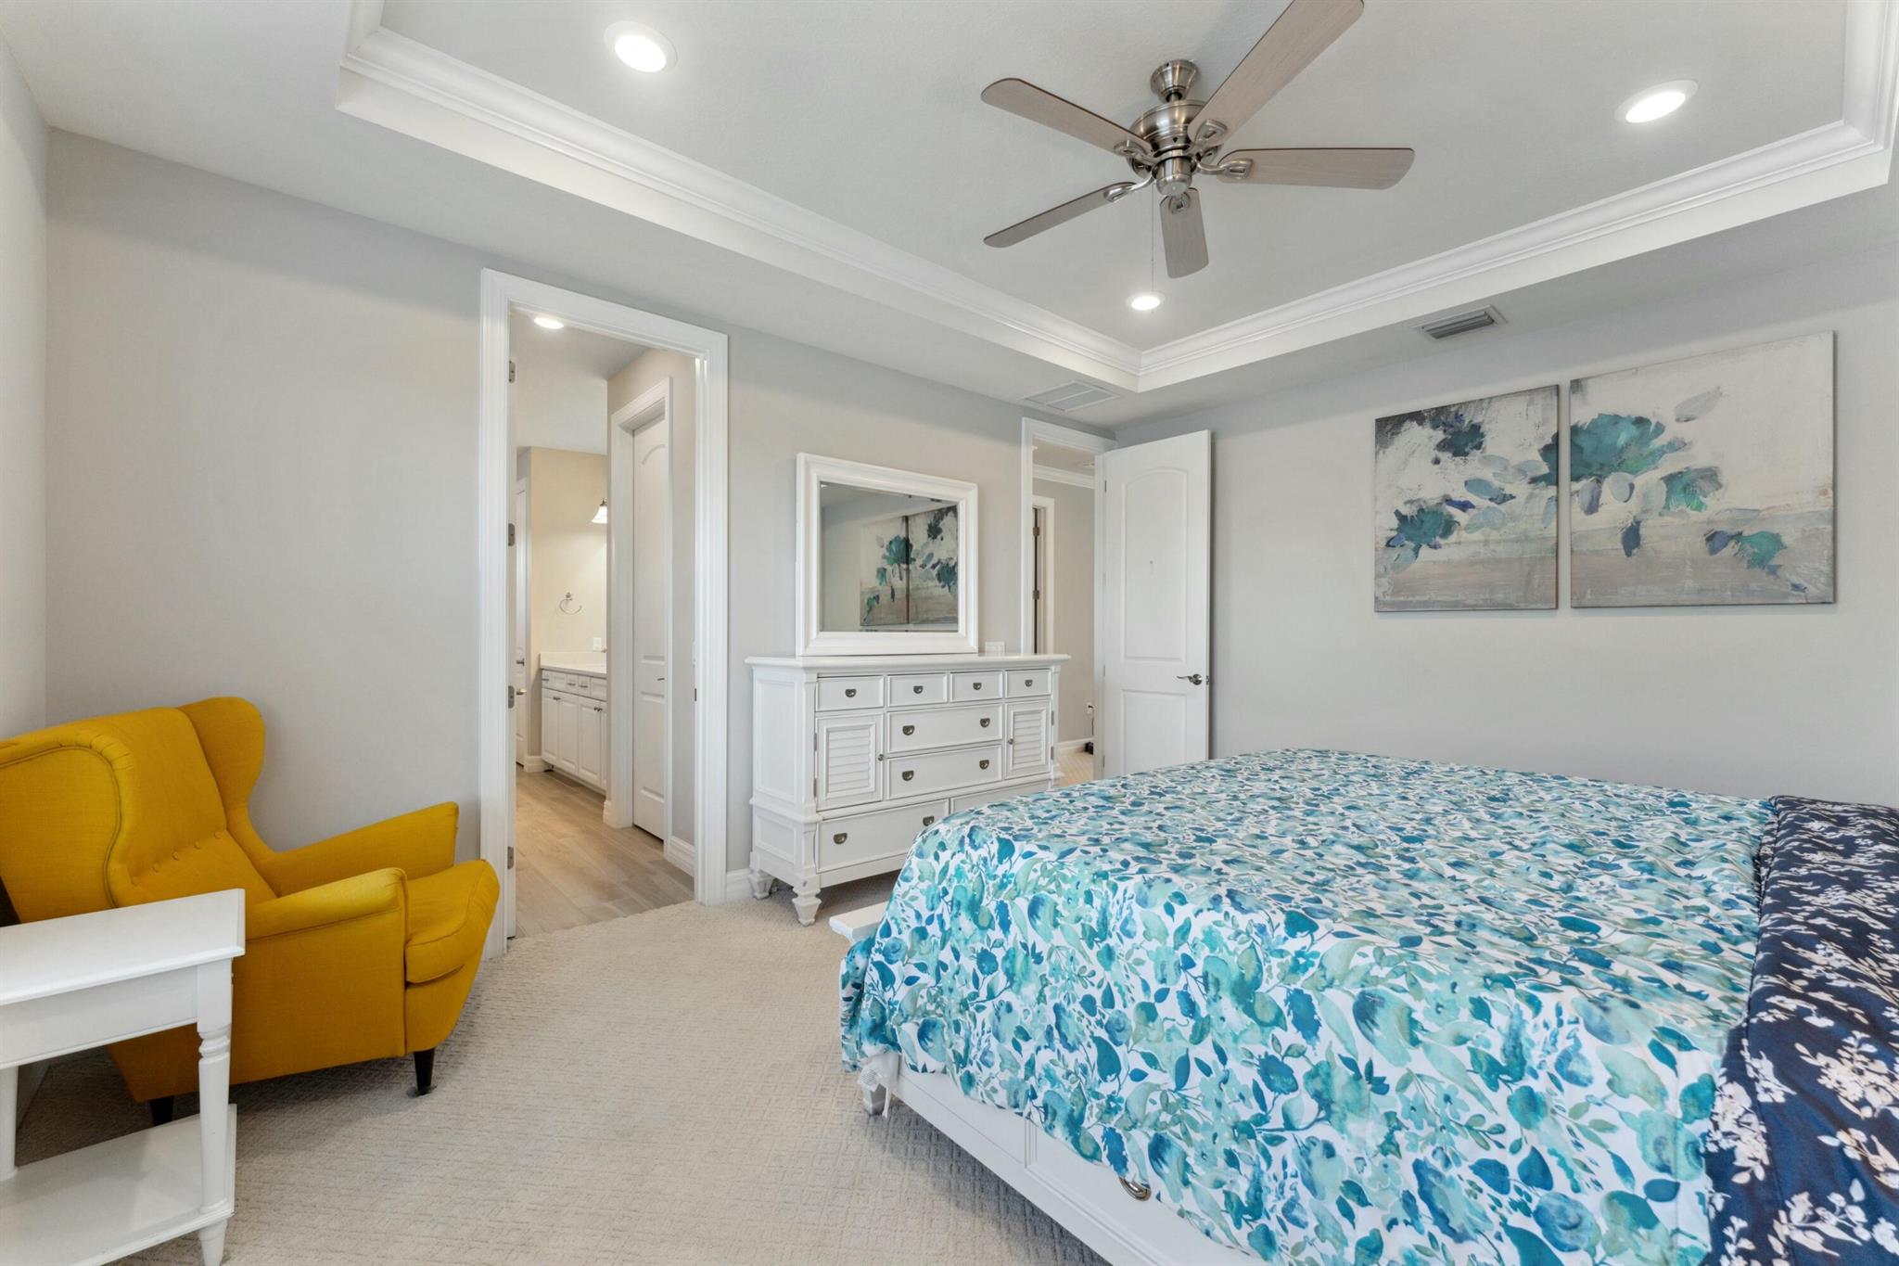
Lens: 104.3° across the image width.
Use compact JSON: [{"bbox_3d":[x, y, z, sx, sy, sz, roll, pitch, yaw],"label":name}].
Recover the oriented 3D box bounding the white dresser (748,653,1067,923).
[{"bbox_3d":[-0.137,0.675,3.733,1.673,1.112,0.510,0,0,-40],"label":"white dresser"}]

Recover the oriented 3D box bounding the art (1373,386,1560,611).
[{"bbox_3d":[2.495,-0.614,3.604,0.037,1.011,0.751,0,0,-40],"label":"art"}]

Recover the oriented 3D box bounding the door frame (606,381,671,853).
[{"bbox_3d":[-1.735,-0.061,4.284,0.140,2.577,1.010,0,0,-40],"label":"door frame"}]

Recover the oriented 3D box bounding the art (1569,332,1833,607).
[{"bbox_3d":[3.005,-0.609,2.997,0.037,1.000,0.749,0,0,-40],"label":"art"}]

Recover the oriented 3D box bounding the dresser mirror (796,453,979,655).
[{"bbox_3d":[-0.276,-0.367,3.910,1.135,0.967,0.050,0,0,-40],"label":"dresser mirror"}]

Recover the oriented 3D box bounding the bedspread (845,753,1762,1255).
[{"bbox_3d":[1.041,0.749,1.980,2.150,0.600,1.610,0,0,-40],"label":"bedspread"}]

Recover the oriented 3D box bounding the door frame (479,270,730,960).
[{"bbox_3d":[-1.415,-0.064,3.107,0.950,2.578,0.135,0,0,-40],"label":"door frame"}]

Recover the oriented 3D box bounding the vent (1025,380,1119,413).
[{"bbox_3d":[0.735,-1.404,4.472,0.440,0.025,0.460,0,0,-40],"label":"vent"}]

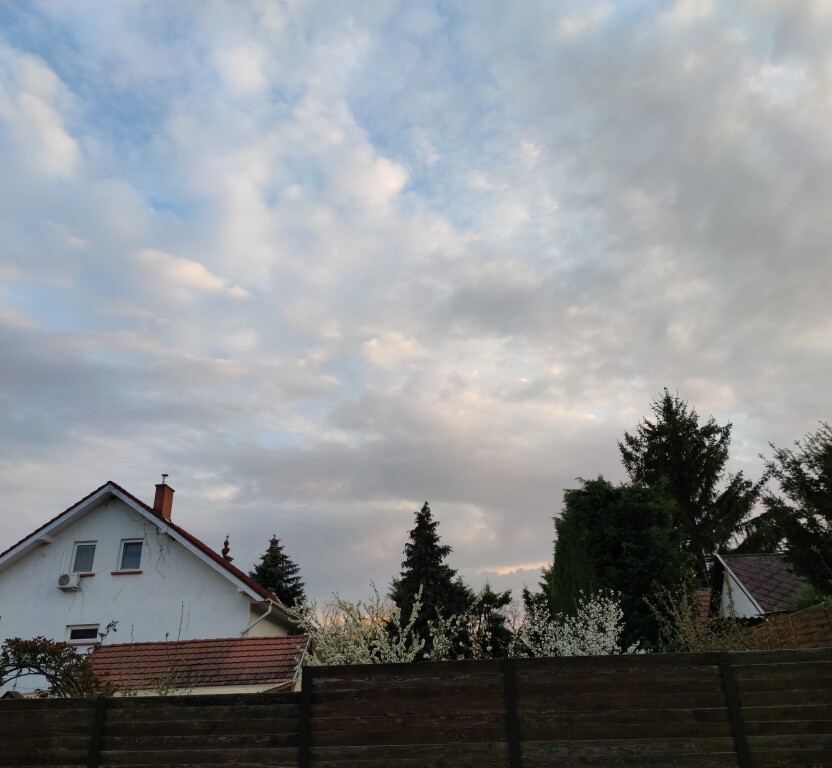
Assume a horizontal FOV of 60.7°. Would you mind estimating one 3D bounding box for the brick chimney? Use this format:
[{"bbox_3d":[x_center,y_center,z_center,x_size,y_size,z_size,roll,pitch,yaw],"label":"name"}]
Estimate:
[{"bbox_3d":[-11.704,5.490,32.945,0.450,1.700,1.050,-3,-26,1],"label":"brick chimney"}]

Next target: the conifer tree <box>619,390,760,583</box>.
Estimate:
[{"bbox_3d":[9.122,5.487,22.465,4.400,11.670,4.400,-3,-26,1],"label":"conifer tree"}]

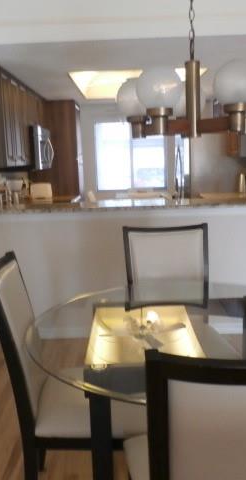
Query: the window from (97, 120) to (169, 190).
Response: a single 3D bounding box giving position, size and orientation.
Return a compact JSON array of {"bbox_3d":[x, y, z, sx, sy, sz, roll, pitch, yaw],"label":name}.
[{"bbox_3d":[0.120,-1.177,6.514,1.014,0.956,0.100,-2,10,1],"label":"window"}]

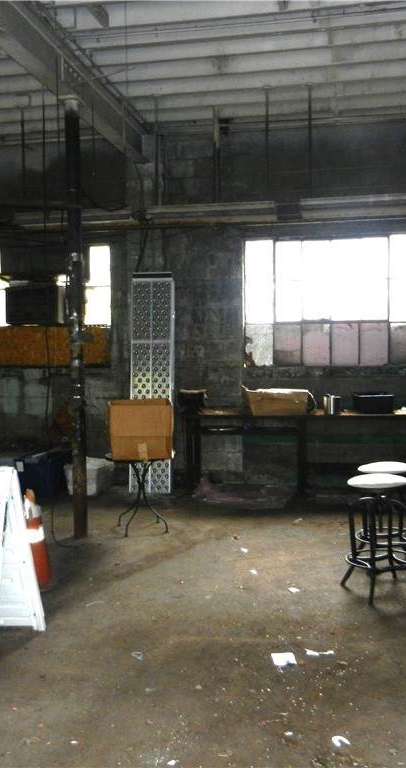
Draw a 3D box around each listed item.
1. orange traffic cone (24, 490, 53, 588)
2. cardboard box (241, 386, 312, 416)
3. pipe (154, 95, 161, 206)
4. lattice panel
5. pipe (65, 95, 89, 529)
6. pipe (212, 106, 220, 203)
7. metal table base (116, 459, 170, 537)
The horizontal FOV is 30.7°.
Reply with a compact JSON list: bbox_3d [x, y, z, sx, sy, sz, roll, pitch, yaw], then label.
[{"bbox_3d":[-1.208,1.090,5.266,0.350,0.669,0.350,0,3,11],"label":"orange traffic cone"},{"bbox_3d":[0.852,0.186,8.344,0.680,0.298,0.430,0,3,11],"label":"cardboard box"},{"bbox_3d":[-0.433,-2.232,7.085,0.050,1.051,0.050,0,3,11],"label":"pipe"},{"bbox_3d":[-0.564,-0.018,8.132,0.450,2.420,0.090,0,-1,11],"label":"lattice panel"},{"bbox_3d":[-1.089,-0.545,6.434,0.125,3.803,0.125,0,3,11],"label":"pipe"},{"bbox_3d":[0.150,-2.487,8.092,0.065,1.077,0.065,0,3,11],"label":"pipe"},{"bbox_3d":[-0.537,0.974,6.582,0.400,0.650,0.400,-2,4,-17],"label":"metal table base"}]

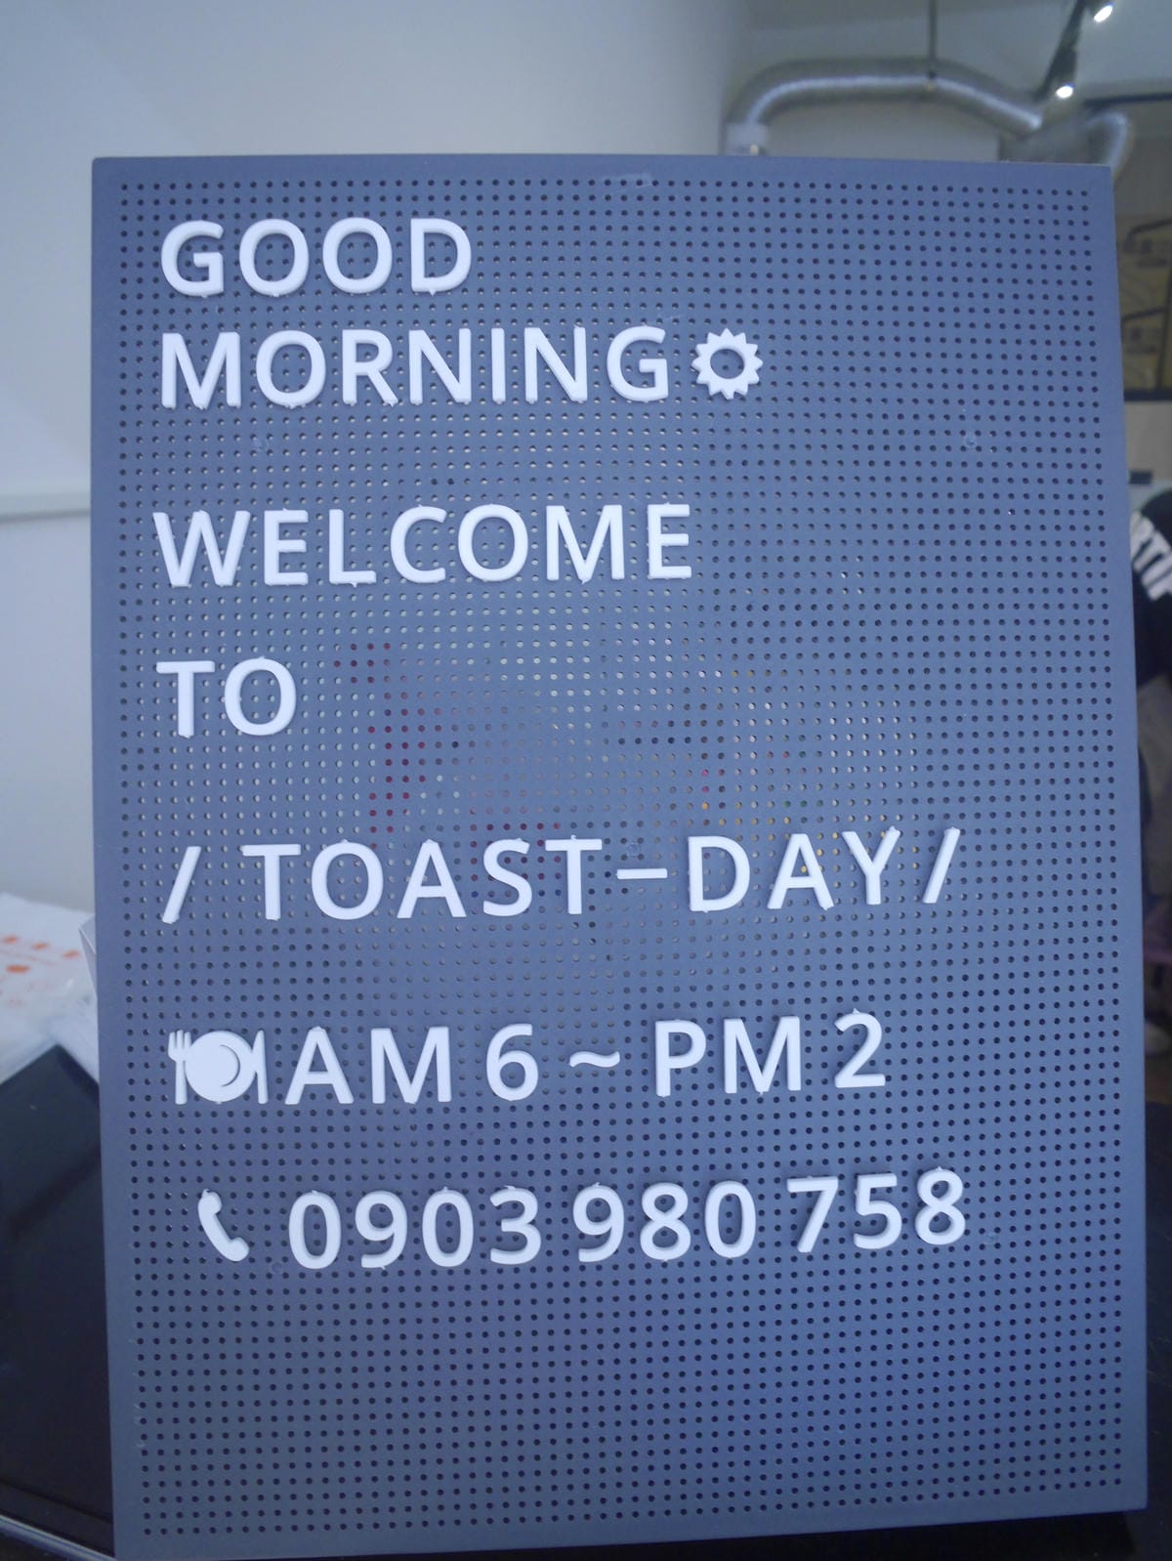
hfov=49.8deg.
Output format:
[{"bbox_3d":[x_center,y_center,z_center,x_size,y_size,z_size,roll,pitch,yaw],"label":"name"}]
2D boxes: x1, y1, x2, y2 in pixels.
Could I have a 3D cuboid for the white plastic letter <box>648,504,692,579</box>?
[{"bbox_3d":[0.024,-0.067,0.355,0.012,0.020,0.003,-1,-1,-3],"label":"white plastic letter"}]

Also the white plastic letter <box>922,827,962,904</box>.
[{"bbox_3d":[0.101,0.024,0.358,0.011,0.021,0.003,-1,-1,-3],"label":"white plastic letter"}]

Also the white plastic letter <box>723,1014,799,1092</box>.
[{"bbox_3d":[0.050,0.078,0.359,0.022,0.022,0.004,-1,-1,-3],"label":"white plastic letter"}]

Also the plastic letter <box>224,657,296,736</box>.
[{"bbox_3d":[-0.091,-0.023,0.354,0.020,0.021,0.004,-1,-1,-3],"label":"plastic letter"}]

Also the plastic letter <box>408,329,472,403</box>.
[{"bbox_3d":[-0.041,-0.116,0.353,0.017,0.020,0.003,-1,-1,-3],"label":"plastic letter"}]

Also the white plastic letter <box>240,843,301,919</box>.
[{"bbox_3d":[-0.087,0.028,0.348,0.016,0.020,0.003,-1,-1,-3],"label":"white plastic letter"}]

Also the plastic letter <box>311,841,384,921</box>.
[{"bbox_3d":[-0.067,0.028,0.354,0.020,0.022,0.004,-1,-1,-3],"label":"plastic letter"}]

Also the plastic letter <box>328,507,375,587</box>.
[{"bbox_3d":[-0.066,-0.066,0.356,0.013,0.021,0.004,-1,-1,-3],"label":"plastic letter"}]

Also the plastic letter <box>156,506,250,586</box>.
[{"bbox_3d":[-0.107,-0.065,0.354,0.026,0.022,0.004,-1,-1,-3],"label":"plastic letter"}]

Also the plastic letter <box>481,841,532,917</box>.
[{"bbox_3d":[-0.022,0.027,0.351,0.013,0.021,0.003,-1,-1,-3],"label":"plastic letter"}]

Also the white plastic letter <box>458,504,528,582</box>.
[{"bbox_3d":[-0.026,-0.066,0.352,0.019,0.021,0.003,-1,-1,-3],"label":"white plastic letter"}]

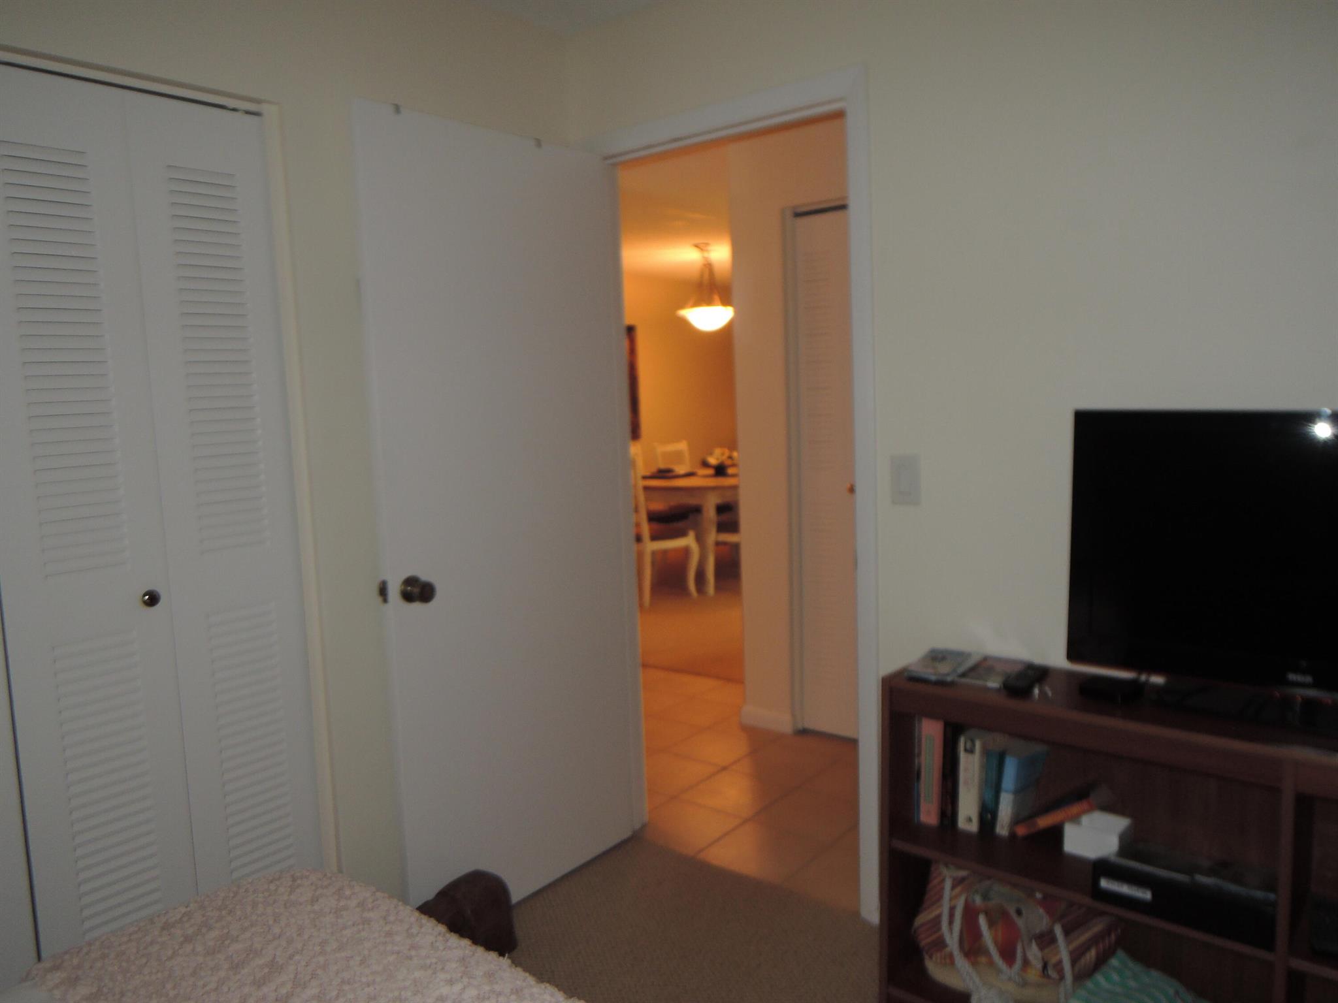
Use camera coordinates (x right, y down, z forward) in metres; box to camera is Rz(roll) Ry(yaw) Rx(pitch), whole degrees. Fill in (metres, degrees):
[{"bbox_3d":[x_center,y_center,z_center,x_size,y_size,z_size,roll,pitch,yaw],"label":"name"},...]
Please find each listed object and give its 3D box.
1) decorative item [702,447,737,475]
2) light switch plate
[{"bbox_3d":[0.378,-0.295,6.880,0.270,0.205,0.270,-2,6,0],"label":"decorative item"},{"bbox_3d":[0.557,-0.050,2.180,0.071,0.116,0.009,3,8,39],"label":"light switch plate"}]

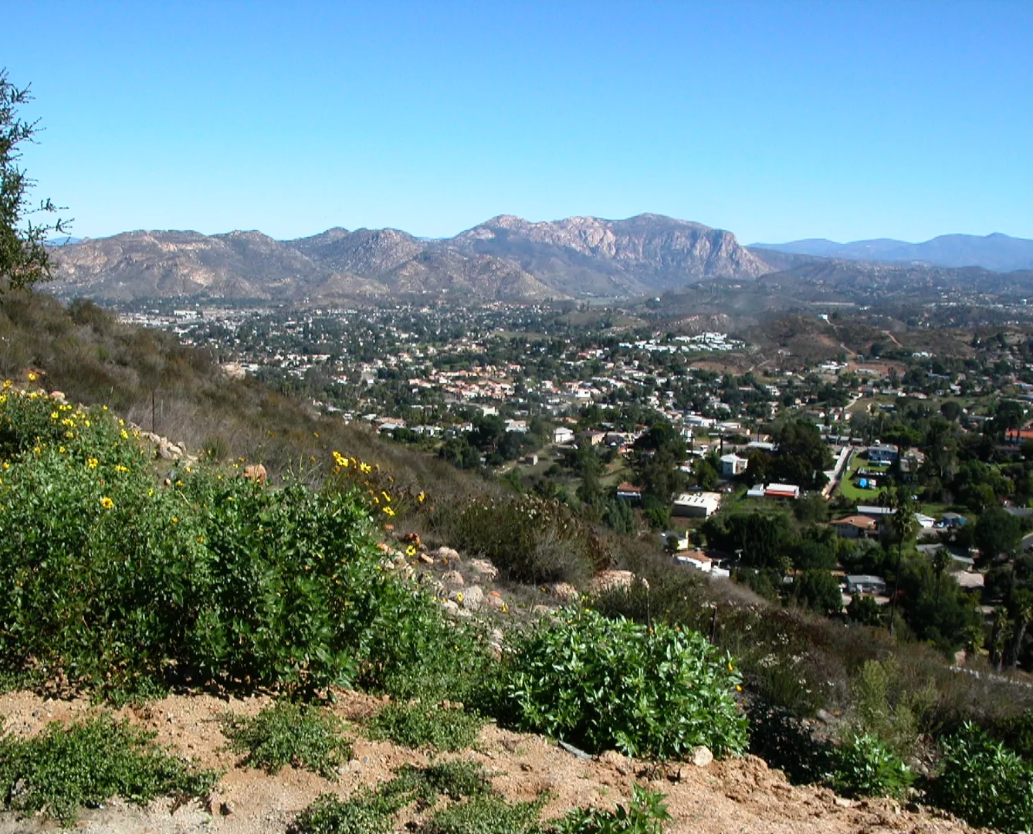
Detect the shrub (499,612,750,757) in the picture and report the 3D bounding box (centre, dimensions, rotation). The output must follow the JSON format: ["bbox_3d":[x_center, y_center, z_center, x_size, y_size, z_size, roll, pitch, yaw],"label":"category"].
[{"bbox_3d":[0.421,1.033,4.300,0.951,0.463,0.808,2,8,6],"label":"shrub"}]

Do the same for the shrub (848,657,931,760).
[{"bbox_3d":[2.217,1.730,6.500,0.465,0.571,0.465,4,8,20],"label":"shrub"}]

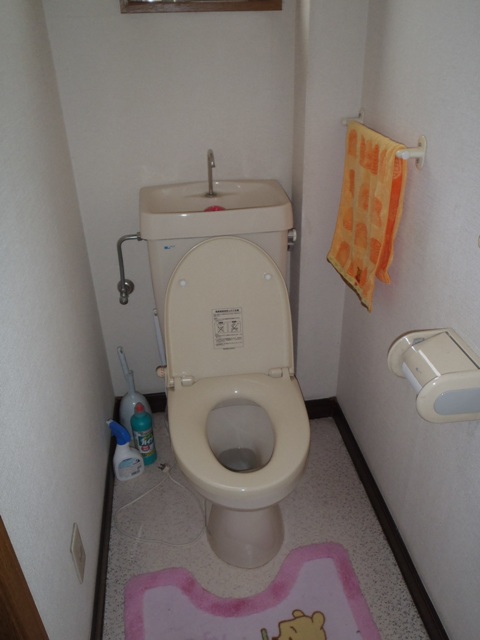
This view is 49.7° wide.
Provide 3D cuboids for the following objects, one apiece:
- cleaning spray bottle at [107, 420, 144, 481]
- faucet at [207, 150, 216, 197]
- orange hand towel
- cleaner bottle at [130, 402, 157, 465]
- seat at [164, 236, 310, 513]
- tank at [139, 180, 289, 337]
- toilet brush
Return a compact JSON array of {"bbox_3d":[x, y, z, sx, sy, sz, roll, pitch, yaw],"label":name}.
[{"bbox_3d":[-0.378,0.425,1.725,0.108,0.220,0.058,-17,34,-24],"label":"cleaning spray bottle"},{"bbox_3d":[-0.082,-0.409,1.462,0.026,0.138,0.065,-5,31,-6],"label":"faucet"},{"bbox_3d":[0.302,-0.267,1.305,0.075,0.410,0.360,-5,31,-6],"label":"orange hand towel"},{"bbox_3d":[-0.328,0.382,1.775,0.072,0.240,0.068,-16,33,-23],"label":"cleaner bottle"},{"bbox_3d":[-0.015,0.103,1.308,0.370,0.475,0.520,-5,31,-6],"label":"seat"},{"bbox_3d":[-0.073,-0.171,1.606,0.420,0.440,0.250,-5,31,-6],"label":"tank"},{"bbox_3d":[-0.383,0.261,1.827,0.105,0.400,0.110,-5,31,-6],"label":"toilet brush"}]

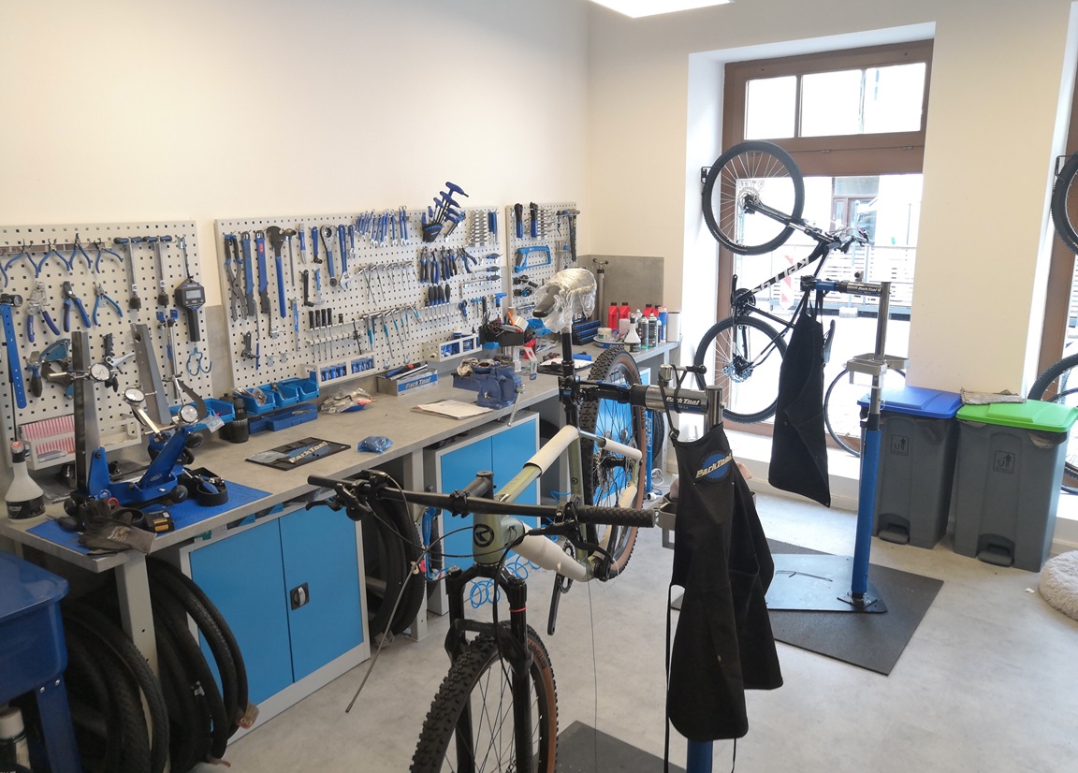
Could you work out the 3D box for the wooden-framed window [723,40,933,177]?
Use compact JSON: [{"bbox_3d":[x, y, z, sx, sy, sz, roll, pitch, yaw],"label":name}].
[{"bbox_3d":[1.791,-1.677,5.188,1.420,0.730,0.090,10,17,40],"label":"wooden-framed window"}]

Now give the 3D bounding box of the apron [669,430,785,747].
[{"bbox_3d":[0.466,0.463,2.080,0.280,0.770,0.200,-1,13,0],"label":"apron"}]

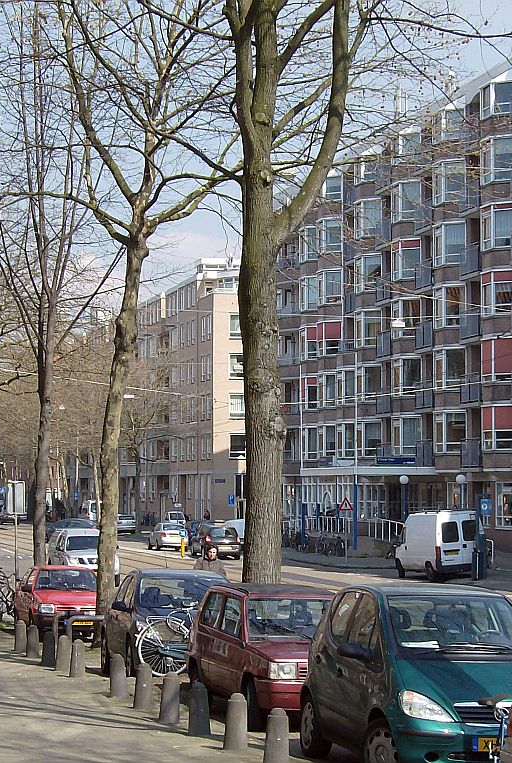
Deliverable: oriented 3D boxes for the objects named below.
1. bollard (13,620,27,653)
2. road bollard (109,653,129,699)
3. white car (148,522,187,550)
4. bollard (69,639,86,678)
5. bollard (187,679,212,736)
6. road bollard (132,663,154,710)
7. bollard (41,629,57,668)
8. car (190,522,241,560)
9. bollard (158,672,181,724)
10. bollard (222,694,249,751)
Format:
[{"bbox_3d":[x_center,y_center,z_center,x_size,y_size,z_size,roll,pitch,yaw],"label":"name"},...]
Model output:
[{"bbox_3d":[-3.742,4.056,32.826,0.210,0.517,0.210,1,-3,-14],"label":"bollard"},{"bbox_3d":[-1.615,3.470,24.314,0.210,0.516,0.210,1,-3,-14],"label":"road bollard"},{"bbox_3d":[-4.786,8.505,113.000,1.700,1.450,4.250,1,-3,-13],"label":"white car"},{"bbox_3d":[-2.377,3.694,27.558,0.210,0.516,0.210,1,-3,-14],"label":"bollard"},{"bbox_3d":[-0.547,3.144,19.869,0.210,0.518,0.210,1,-3,-14],"label":"bollard"},{"bbox_3d":[-1.250,3.381,22.913,0.210,0.500,0.210,1,-3,-13],"label":"road bollard"},{"bbox_3d":[-2.978,3.850,29.681,0.210,0.515,0.210,1,-3,-14],"label":"bollard"},{"bbox_3d":[-1.849,7.378,95.500,1.700,1.520,3.950,1,-3,-13],"label":"car"},{"bbox_3d":[-0.876,3.220,21.013,0.210,0.500,0.210,1,-3,-13],"label":"bollard"},{"bbox_3d":[-0.178,3.031,18.413,0.210,0.500,0.210,1,-3,-13],"label":"bollard"}]

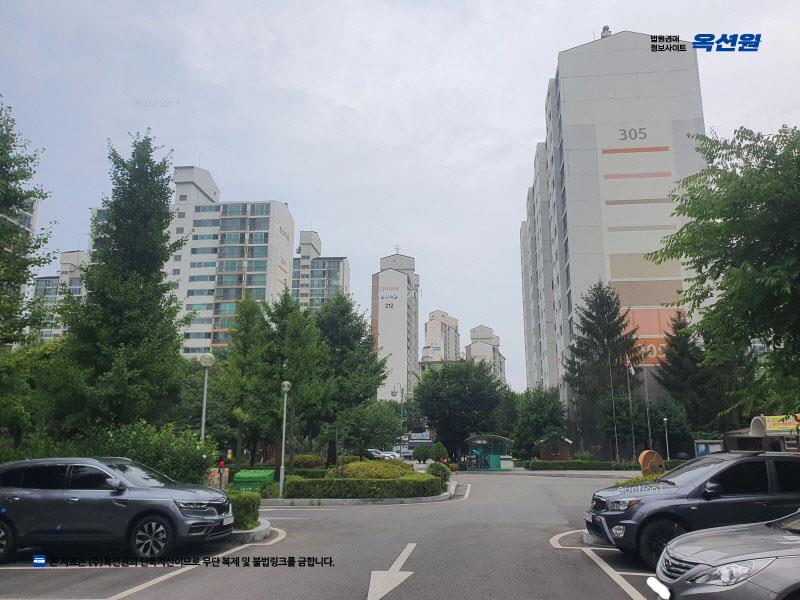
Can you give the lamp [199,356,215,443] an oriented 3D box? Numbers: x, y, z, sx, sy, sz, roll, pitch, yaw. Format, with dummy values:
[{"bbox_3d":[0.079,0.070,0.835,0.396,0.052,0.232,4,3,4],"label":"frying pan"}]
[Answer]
[{"bbox_3d":[-4.850,3.258,14.641,0.360,3.954,0.360,0,-13,0],"label":"lamp"}]

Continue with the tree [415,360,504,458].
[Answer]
[{"bbox_3d":[4.833,9.244,48.708,7.320,8.720,7.320,-1,-14,6],"label":"tree"}]

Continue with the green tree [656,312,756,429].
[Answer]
[{"bbox_3d":[24.076,7.292,48.714,6.830,12.870,6.830,-1,-14,6],"label":"green tree"}]

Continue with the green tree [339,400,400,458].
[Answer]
[{"bbox_3d":[-1.369,6.641,28.431,3.000,3.869,3.000,0,-13,0],"label":"green tree"}]

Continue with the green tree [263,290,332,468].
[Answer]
[{"bbox_3d":[-4.526,3.636,26.379,3.090,8.470,3.090,-1,-14,6],"label":"green tree"}]

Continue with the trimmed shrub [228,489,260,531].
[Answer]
[{"bbox_3d":[-3.542,4.322,12.422,1.300,0.640,1.200,-1,-14,6],"label":"trimmed shrub"}]

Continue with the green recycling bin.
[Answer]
[{"bbox_3d":[-5.049,6.405,21.098,1.380,0.875,0.850,0,-13,2],"label":"green recycling bin"}]

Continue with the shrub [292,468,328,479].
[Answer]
[{"bbox_3d":[-4.095,8.090,27.572,1.750,0.647,0.800,0,-13,0],"label":"shrub"}]

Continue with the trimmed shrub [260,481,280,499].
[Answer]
[{"bbox_3d":[-3.962,5.797,18.391,0.670,0.490,0.750,-1,-14,6],"label":"trimmed shrub"}]

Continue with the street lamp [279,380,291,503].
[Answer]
[{"bbox_3d":[-3.938,4.709,20.430,0.360,3.857,0.360,0,-13,0],"label":"street lamp"}]

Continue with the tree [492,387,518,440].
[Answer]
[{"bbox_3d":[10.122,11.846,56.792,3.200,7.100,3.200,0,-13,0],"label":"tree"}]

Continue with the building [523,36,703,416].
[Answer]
[{"bbox_3d":[26.320,-0.796,82.424,14.600,44.600,50.000,-1,-14,6],"label":"building"}]

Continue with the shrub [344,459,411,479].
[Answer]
[{"bbox_3d":[-0.823,6.529,22.389,2.720,1.020,2.200,-1,-14,6],"label":"shrub"}]

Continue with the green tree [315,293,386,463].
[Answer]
[{"bbox_3d":[-2.416,4.146,29.530,3.900,9.236,3.900,0,-13,0],"label":"green tree"}]

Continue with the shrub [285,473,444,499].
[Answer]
[{"bbox_3d":[-1.257,6.582,21.374,5.500,0.660,2.400,1,-13,-2],"label":"shrub"}]

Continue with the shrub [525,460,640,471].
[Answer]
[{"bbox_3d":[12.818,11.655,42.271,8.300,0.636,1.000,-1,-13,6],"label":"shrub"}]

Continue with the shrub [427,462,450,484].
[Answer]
[{"bbox_3d":[1.711,7.556,26.111,1.000,0.998,1.000,0,-13,0],"label":"shrub"}]

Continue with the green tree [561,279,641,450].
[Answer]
[{"bbox_3d":[16.465,5.788,48.679,5.700,15.057,5.700,0,-13,0],"label":"green tree"}]

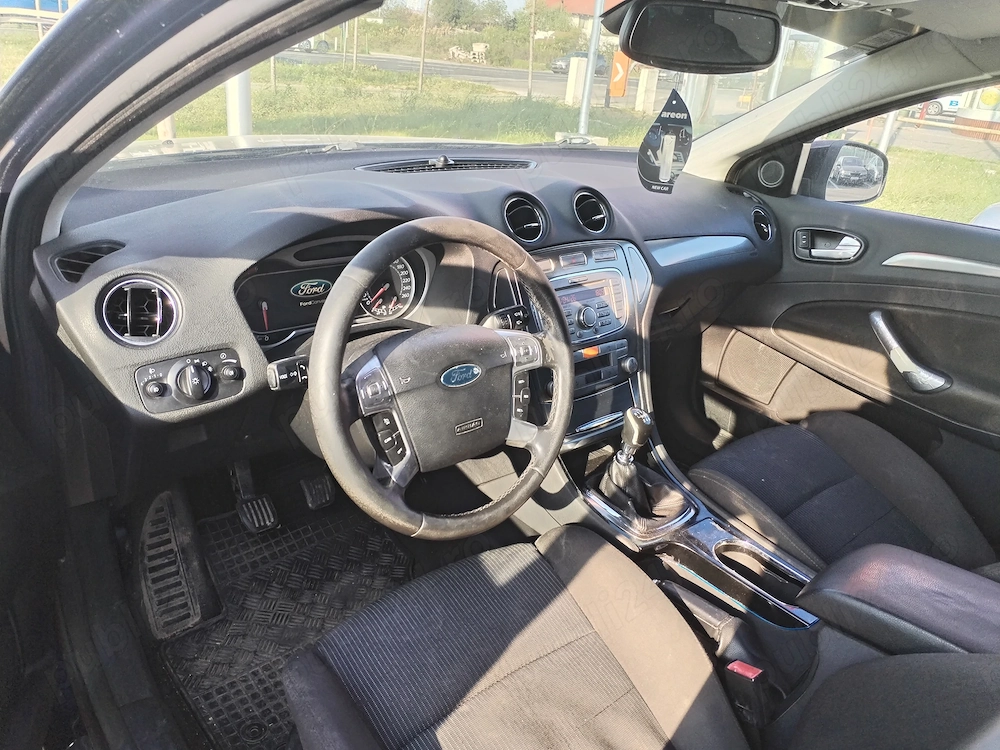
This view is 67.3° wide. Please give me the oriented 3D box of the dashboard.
[{"bbox_3d":[-0.002,-0.156,1.375,1.460,0.450,0.620,-15,30,-38],"label":"dashboard"}]

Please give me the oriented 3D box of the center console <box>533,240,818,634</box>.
[{"bbox_3d":[0.257,0.079,1.131,0.300,0.460,0.610,-15,30,-38],"label":"center console"}]

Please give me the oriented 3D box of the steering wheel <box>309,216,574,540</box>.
[{"bbox_3d":[-0.068,0.004,0.917,0.380,0.380,0.100,-15,11,-39],"label":"steering wheel"}]

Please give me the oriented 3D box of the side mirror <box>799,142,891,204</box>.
[{"bbox_3d":[0.809,-0.485,1.791,0.215,0.155,0.130,-10,28,-32],"label":"side mirror"}]

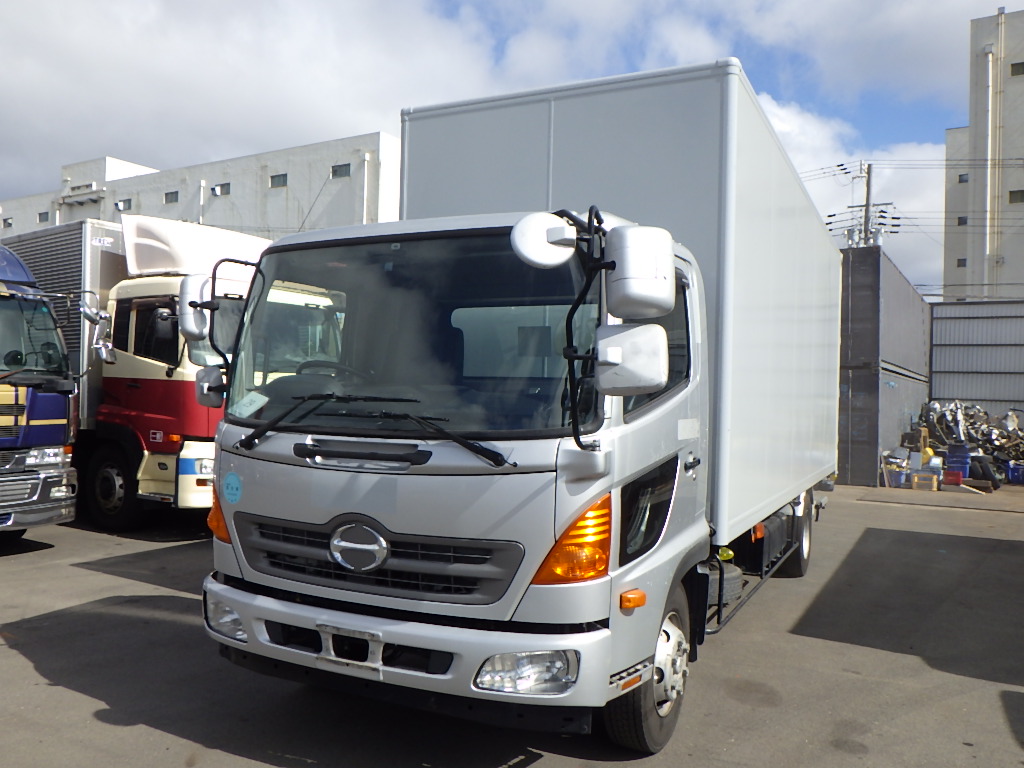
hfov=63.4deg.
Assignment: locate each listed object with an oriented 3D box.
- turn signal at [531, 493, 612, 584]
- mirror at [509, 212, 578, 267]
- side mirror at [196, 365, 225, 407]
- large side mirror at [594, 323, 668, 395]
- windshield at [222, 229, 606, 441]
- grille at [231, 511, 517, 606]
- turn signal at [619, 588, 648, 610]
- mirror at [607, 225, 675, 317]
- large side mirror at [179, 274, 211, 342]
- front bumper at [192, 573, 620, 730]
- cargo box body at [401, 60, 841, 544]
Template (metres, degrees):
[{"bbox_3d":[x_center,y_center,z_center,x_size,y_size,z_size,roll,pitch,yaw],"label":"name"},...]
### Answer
[{"bbox_3d":[0.225,0.589,3.150,0.291,0.362,0.122,1,-1,13],"label":"turn signal"},{"bbox_3d":[0.114,-0.502,2.895,0.235,0.235,0.094,2,-26,3],"label":"mirror"},{"bbox_3d":[-1.529,0.008,4.201,0.094,0.211,0.188,3,-2,-44],"label":"side mirror"},{"bbox_3d":[0.429,-0.092,2.975,0.249,0.249,0.122,2,-1,5],"label":"large side mirror"},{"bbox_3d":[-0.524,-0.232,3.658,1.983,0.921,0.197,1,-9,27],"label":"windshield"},{"bbox_3d":[-0.642,0.697,3.459,1.485,0.329,0.122,1,-1,27],"label":"grille"},{"bbox_3d":[0.484,0.857,3.300,0.056,0.080,0.179,1,-1,27],"label":"turn signal"},{"bbox_3d":[0.458,-0.404,2.973,0.240,0.334,0.094,2,-1,5],"label":"mirror"},{"bbox_3d":[-1.595,-0.379,4.160,0.085,0.338,0.235,3,-2,-44],"label":"large side mirror"},{"bbox_3d":[-0.609,1.118,3.544,2.124,0.385,0.310,1,-1,27],"label":"front bumper"},{"bbox_3d":[1.660,-0.385,8.012,2.256,2.728,6.448,1,-1,27],"label":"cargo box body"}]

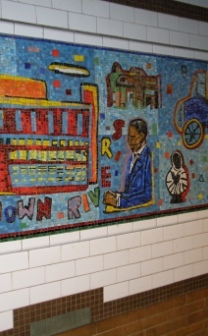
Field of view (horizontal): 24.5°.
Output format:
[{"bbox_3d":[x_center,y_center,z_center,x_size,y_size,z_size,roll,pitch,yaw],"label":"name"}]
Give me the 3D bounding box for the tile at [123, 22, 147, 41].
[{"bbox_3d":[0.142,-0.643,2.259,0.150,0.075,0.010,-4,4,-38],"label":"tile"}]

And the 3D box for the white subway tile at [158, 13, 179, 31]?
[{"bbox_3d":[0.323,-0.734,2.417,0.152,0.074,0.010,-3,3,-38],"label":"white subway tile"}]

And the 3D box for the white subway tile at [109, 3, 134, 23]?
[{"bbox_3d":[0.081,-0.715,2.213,0.152,0.074,0.012,-3,4,-38],"label":"white subway tile"}]

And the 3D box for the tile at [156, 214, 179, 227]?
[{"bbox_3d":[0.321,0.270,2.428,0.152,0.045,0.012,-3,4,-38],"label":"tile"}]

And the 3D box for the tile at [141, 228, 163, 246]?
[{"bbox_3d":[0.236,0.338,2.379,0.152,0.075,0.010,-4,5,-38],"label":"tile"}]

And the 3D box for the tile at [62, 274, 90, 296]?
[{"bbox_3d":[-0.126,0.505,2.080,0.150,0.075,0.010,-4,4,-38],"label":"tile"}]

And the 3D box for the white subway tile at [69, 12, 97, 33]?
[{"bbox_3d":[-0.096,-0.627,2.066,0.152,0.076,0.010,-3,4,-38],"label":"white subway tile"}]

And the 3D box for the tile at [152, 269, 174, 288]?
[{"bbox_3d":[0.299,0.562,2.442,0.152,0.075,0.010,-4,5,-38],"label":"tile"}]

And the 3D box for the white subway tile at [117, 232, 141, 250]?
[{"bbox_3d":[0.112,0.340,2.262,0.150,0.075,0.010,-4,4,-38],"label":"white subway tile"}]

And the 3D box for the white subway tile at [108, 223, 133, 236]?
[{"bbox_3d":[0.074,0.286,2.238,0.154,0.050,0.010,-3,3,-38],"label":"white subway tile"}]

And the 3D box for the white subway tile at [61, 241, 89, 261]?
[{"bbox_3d":[-0.126,0.361,2.084,0.152,0.074,0.012,-3,4,-38],"label":"white subway tile"}]

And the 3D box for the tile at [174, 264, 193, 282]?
[{"bbox_3d":[0.414,0.546,2.505,0.150,0.075,0.010,-4,4,-38],"label":"tile"}]

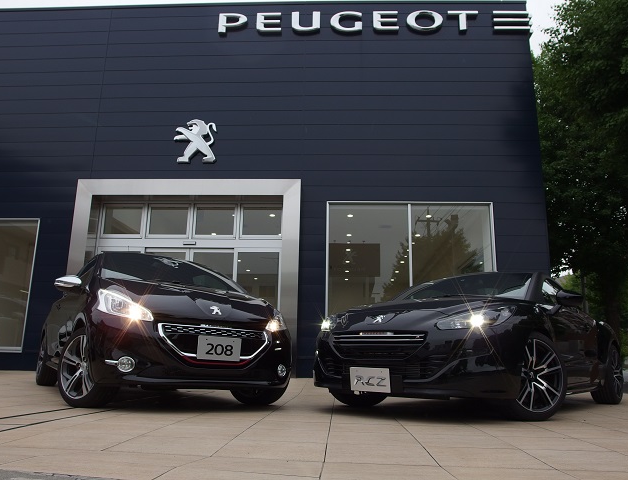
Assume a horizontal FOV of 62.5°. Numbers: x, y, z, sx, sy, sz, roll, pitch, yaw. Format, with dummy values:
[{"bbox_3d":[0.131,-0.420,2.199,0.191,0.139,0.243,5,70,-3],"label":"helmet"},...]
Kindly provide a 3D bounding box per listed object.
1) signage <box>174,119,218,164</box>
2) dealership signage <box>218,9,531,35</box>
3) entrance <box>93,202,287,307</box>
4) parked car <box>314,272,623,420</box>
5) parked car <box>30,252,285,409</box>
[{"bbox_3d":[-2.256,-1.885,9.962,0.819,0.882,0.120,0,-13,3],"label":"signage"},{"bbox_3d":[1.172,-4.332,10.367,6.183,0.458,0.130,0,-13,3],"label":"dealership signage"},{"bbox_3d":[-2.421,0.833,9.637,3.616,3.256,0.300,0,-13,3],"label":"entrance"},{"bbox_3d":[1.804,0.987,5.314,1.915,1.352,4.294,-10,-17,40],"label":"parked car"},{"bbox_3d":[-1.746,0.873,5.459,1.809,1.460,3.962,9,-15,-32],"label":"parked car"}]

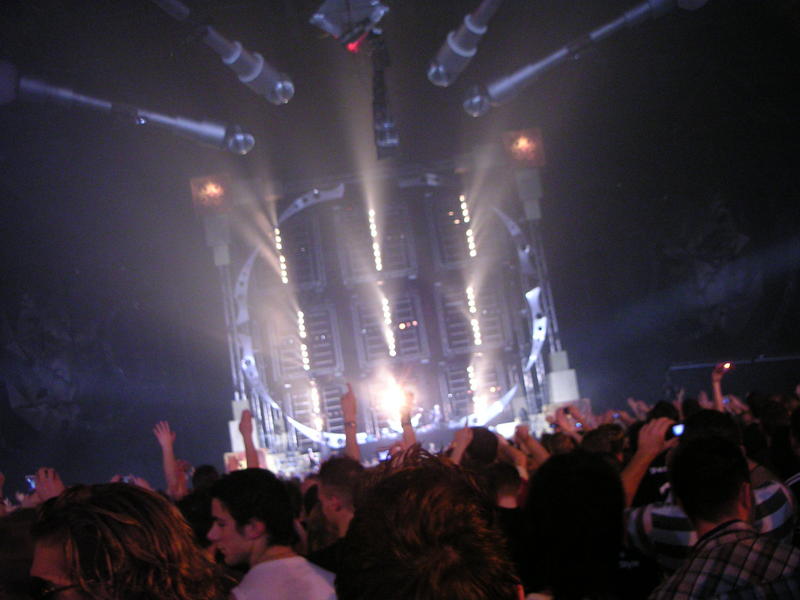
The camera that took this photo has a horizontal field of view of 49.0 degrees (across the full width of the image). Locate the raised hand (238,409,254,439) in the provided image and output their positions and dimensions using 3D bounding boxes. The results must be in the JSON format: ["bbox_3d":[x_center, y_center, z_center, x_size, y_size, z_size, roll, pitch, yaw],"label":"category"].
[{"bbox_3d":[-0.926,0.745,5.300,0.085,0.180,0.085,-8,-9,0],"label":"raised hand"}]

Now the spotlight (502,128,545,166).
[{"bbox_3d":[5.387,-6.599,38.000,1.800,1.650,1.000,-8,-9,0],"label":"spotlight"}]

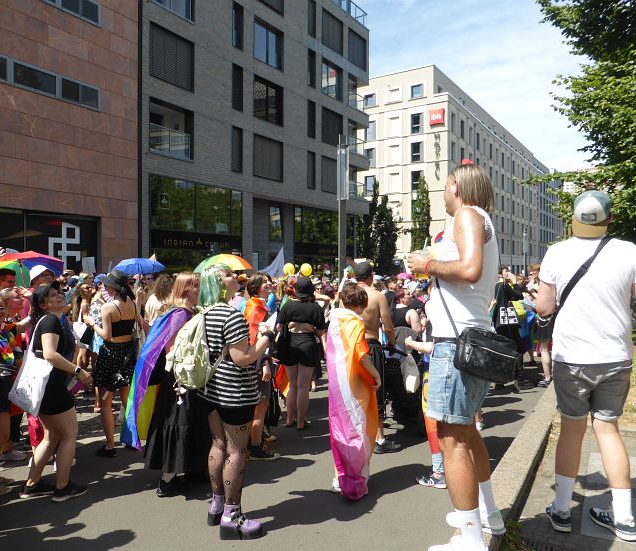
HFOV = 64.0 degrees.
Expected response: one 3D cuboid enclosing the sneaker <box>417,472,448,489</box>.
[{"bbox_3d":[0.915,1.631,4.050,0.285,0.115,0.100,0,1,18],"label":"sneaker"}]

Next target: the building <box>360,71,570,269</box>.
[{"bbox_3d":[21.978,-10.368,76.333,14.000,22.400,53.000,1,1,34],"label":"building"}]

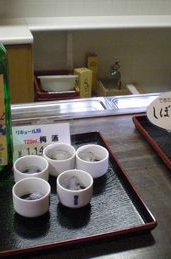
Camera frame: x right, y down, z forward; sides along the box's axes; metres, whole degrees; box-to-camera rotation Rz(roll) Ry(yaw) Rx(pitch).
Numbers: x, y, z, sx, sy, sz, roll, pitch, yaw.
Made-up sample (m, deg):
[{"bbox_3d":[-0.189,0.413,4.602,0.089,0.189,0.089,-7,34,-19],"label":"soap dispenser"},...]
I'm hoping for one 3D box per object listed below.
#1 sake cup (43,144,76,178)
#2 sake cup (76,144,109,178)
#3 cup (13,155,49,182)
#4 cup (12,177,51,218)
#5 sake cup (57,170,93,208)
[{"bbox_3d":[-0.044,0.053,0.643,0.055,0.037,0.055,3,30,-2],"label":"sake cup"},{"bbox_3d":[0.011,0.056,0.645,0.055,0.037,0.055,3,30,-2],"label":"sake cup"},{"bbox_3d":[-0.086,0.072,0.607,0.055,0.037,0.055,3,30,-2],"label":"cup"},{"bbox_3d":[-0.079,0.102,0.557,0.055,0.037,0.055,3,30,-2],"label":"cup"},{"bbox_3d":[-0.017,0.092,0.579,0.055,0.037,0.055,3,30,-2],"label":"sake cup"}]

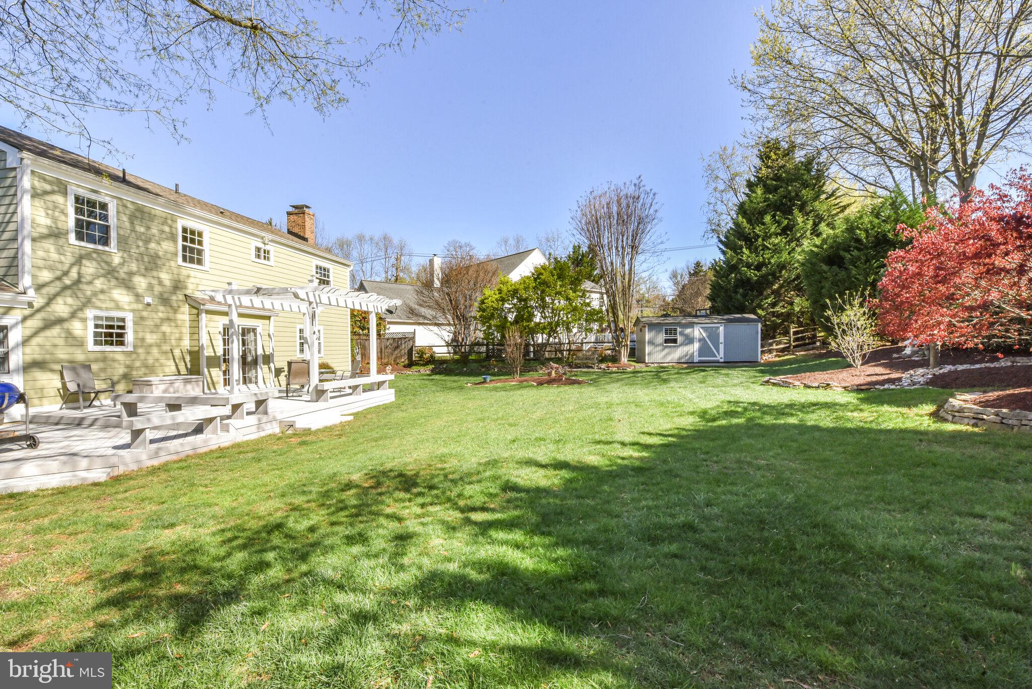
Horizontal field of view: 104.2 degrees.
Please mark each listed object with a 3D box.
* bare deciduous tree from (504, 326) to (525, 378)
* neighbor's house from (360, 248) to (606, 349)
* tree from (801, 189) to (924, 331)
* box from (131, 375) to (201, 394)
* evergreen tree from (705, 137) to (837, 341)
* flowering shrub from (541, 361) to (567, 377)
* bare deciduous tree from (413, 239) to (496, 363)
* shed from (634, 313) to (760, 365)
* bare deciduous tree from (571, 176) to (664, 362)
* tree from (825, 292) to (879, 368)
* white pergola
[{"bbox_3d":[-0.081,0.316,16.998,0.960,2.240,0.960,-1,0,0],"label":"bare deciduous tree"},{"bbox_3d":[-3.051,-3.921,37.526,20.000,10.200,13.000,-1,0,-29],"label":"neighbor's house"},{"bbox_3d":[17.777,-4.056,20.525,5.430,7.820,5.430,-1,0,0],"label":"tree"},{"bbox_3d":[-8.966,1.148,10.394,0.680,0.570,1.250,-1,0,14],"label":"box"},{"bbox_3d":[15.643,-6.151,24.539,6.940,12.650,6.940,-1,0,0],"label":"evergreen tree"},{"bbox_3d":[1.562,1.021,16.394,1.090,0.690,1.090,-1,0,0],"label":"flowering shrub"},{"bbox_3d":[-3.451,-2.483,23.017,4.760,7.090,4.760,-1,0,0],"label":"bare deciduous tree"},{"bbox_3d":[9.305,-0.277,20.975,5.700,2.380,2.700,-1,0,5],"label":"shed"},{"bbox_3d":[5.013,-3.736,20.024,4.620,9.280,4.620,-1,0,0],"label":"bare deciduous tree"},{"bbox_3d":[11.734,-0.506,14.003,1.640,2.670,1.640,-1,0,0],"label":"tree"},{"bbox_3d":[-5.592,-0.092,11.051,3.550,2.970,3.700,-1,0,14],"label":"white pergola"}]

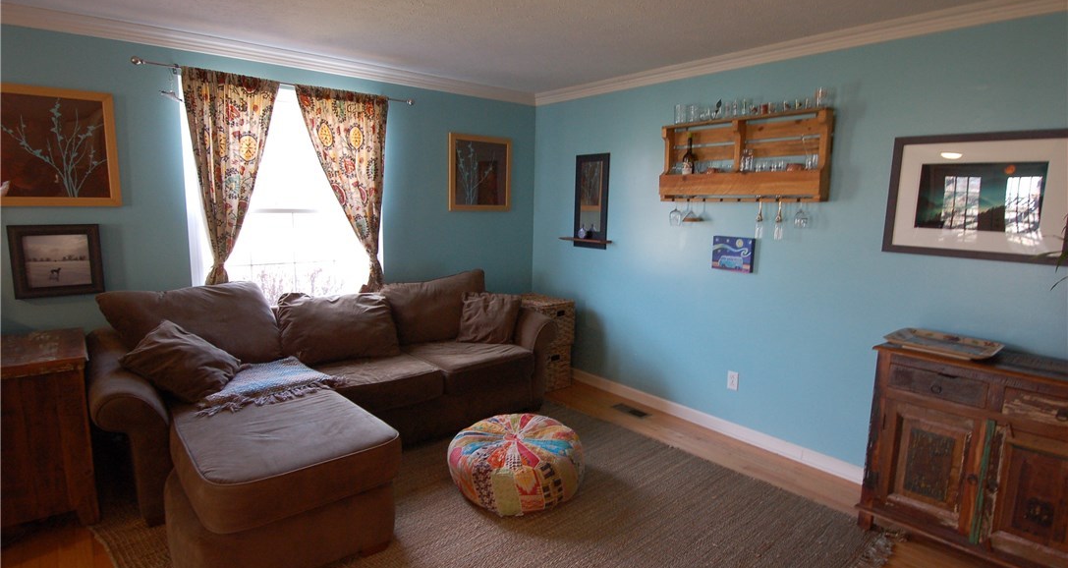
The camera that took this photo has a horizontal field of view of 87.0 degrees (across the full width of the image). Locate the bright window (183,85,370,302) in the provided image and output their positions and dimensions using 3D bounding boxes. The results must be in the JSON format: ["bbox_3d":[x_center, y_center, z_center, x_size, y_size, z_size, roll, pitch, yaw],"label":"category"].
[{"bbox_3d":[-1.615,-0.497,3.805,1.250,1.560,0.090,-6,11,-40],"label":"bright window"}]

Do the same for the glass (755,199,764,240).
[{"bbox_3d":[1.298,-0.381,3.235,0.058,0.245,0.058,-6,11,-39],"label":"glass"}]

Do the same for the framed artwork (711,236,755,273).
[{"bbox_3d":[1.222,-0.183,3.455,0.036,0.203,0.254,-6,11,-39],"label":"framed artwork"}]

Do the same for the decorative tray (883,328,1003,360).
[{"bbox_3d":[1.862,0.280,2.572,0.360,0.035,0.409,-6,11,-40],"label":"decorative tray"}]

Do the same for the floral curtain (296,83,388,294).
[{"bbox_3d":[-1.306,-0.604,3.927,0.635,1.425,0.100,-6,11,-40],"label":"floral curtain"}]

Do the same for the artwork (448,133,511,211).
[{"bbox_3d":[-0.439,-0.908,4.692,0.610,0.603,0.030,-6,11,-40],"label":"artwork"}]

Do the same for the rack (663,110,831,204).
[{"bbox_3d":[1.207,-0.730,3.338,0.125,0.491,1.025,-6,11,-39],"label":"rack"}]

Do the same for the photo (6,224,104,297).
[{"bbox_3d":[-2.462,-0.120,2.914,0.356,0.365,0.027,-6,11,-39],"label":"photo"}]

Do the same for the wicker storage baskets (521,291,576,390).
[{"bbox_3d":[0.005,0.479,4.774,0.380,0.713,0.570,-6,11,-40],"label":"wicker storage baskets"}]

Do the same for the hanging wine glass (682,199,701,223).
[{"bbox_3d":[1.003,-0.473,3.581,0.112,0.168,0.112,-6,11,-39],"label":"hanging wine glass"}]

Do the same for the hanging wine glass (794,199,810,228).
[{"bbox_3d":[1.529,-0.406,3.216,0.080,0.179,0.080,-6,11,-40],"label":"hanging wine glass"}]

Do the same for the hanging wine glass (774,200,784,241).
[{"bbox_3d":[1.372,-0.366,3.147,0.058,0.245,0.058,-6,11,-39],"label":"hanging wine glass"}]

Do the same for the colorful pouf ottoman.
[{"bbox_3d":[-0.091,0.922,2.939,0.692,0.360,0.692,1,9,0],"label":"colorful pouf ottoman"}]

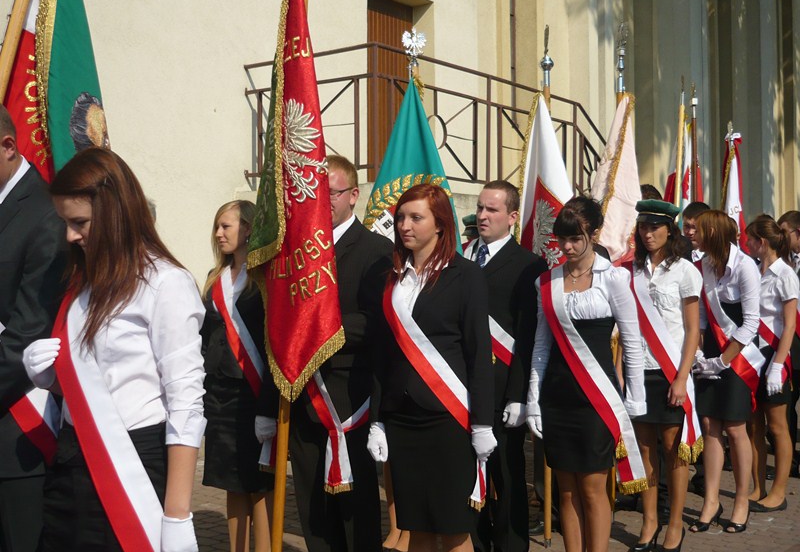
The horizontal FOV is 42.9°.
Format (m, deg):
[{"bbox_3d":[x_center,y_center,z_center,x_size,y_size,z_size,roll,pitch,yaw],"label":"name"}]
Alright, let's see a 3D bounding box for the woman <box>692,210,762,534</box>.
[{"bbox_3d":[1.755,0.490,5.430,0.440,1.690,0.370,1,1,42],"label":"woman"}]

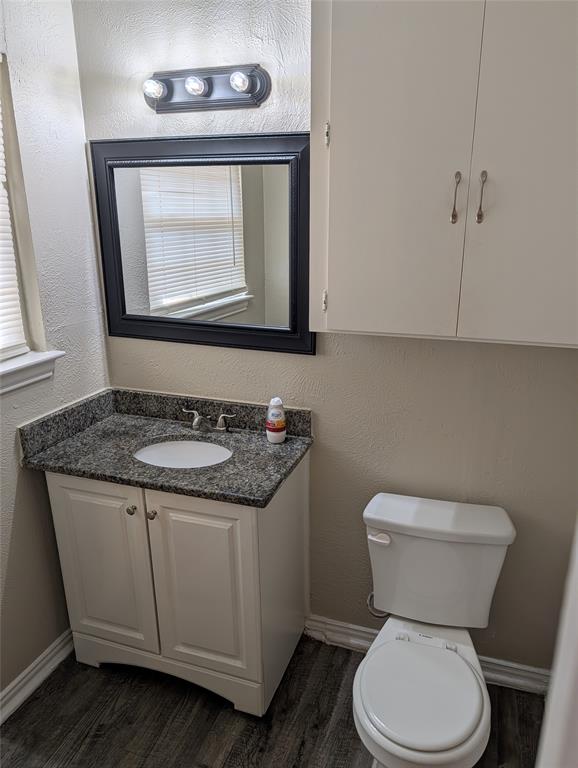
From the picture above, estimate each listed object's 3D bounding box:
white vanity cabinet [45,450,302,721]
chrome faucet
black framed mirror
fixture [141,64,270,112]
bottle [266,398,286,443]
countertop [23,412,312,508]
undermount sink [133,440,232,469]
[{"bbox_3d":[-0.394,0.652,2.027,0.780,0.839,0.443,5,17,18],"label":"white vanity cabinet"},{"bbox_3d":[-0.313,0.145,1.997,0.237,0.087,0.126,5,17,18],"label":"chrome faucet"},{"bbox_3d":[-0.308,-0.486,1.894,0.852,0.709,0.030,5,17,18],"label":"black framed mirror"},{"bbox_3d":[-0.283,-0.946,1.699,0.456,0.117,0.126,5,17,18],"label":"fixture"},{"bbox_3d":[-0.045,0.129,1.907,0.075,0.168,0.059,1,16,5],"label":"bottle"},{"bbox_3d":[-0.406,0.239,1.887,0.874,0.033,0.486,5,17,18],"label":"countertop"},{"bbox_3d":[-0.375,0.325,1.887,0.392,0.149,0.322,5,17,18],"label":"undermount sink"}]

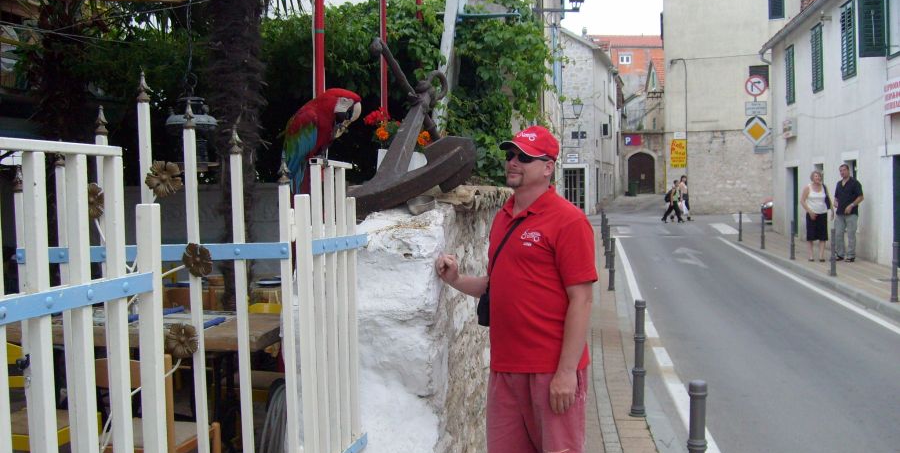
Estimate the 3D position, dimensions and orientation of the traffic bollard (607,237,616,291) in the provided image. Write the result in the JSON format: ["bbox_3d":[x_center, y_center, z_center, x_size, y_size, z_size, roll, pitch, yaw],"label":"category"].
[{"bbox_3d":[2.268,0.532,12.750,0.110,0.755,0.110,-1,3,0],"label":"traffic bollard"}]

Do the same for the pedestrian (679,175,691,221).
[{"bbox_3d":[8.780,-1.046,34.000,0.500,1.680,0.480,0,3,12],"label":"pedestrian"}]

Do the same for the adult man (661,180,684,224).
[{"bbox_3d":[8.209,-0.920,33.500,0.780,1.620,0.500,0,3,12],"label":"adult man"}]

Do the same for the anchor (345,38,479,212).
[{"bbox_3d":[-0.170,-0.468,4.350,0.620,0.820,0.550,1,4,25],"label":"anchor"}]

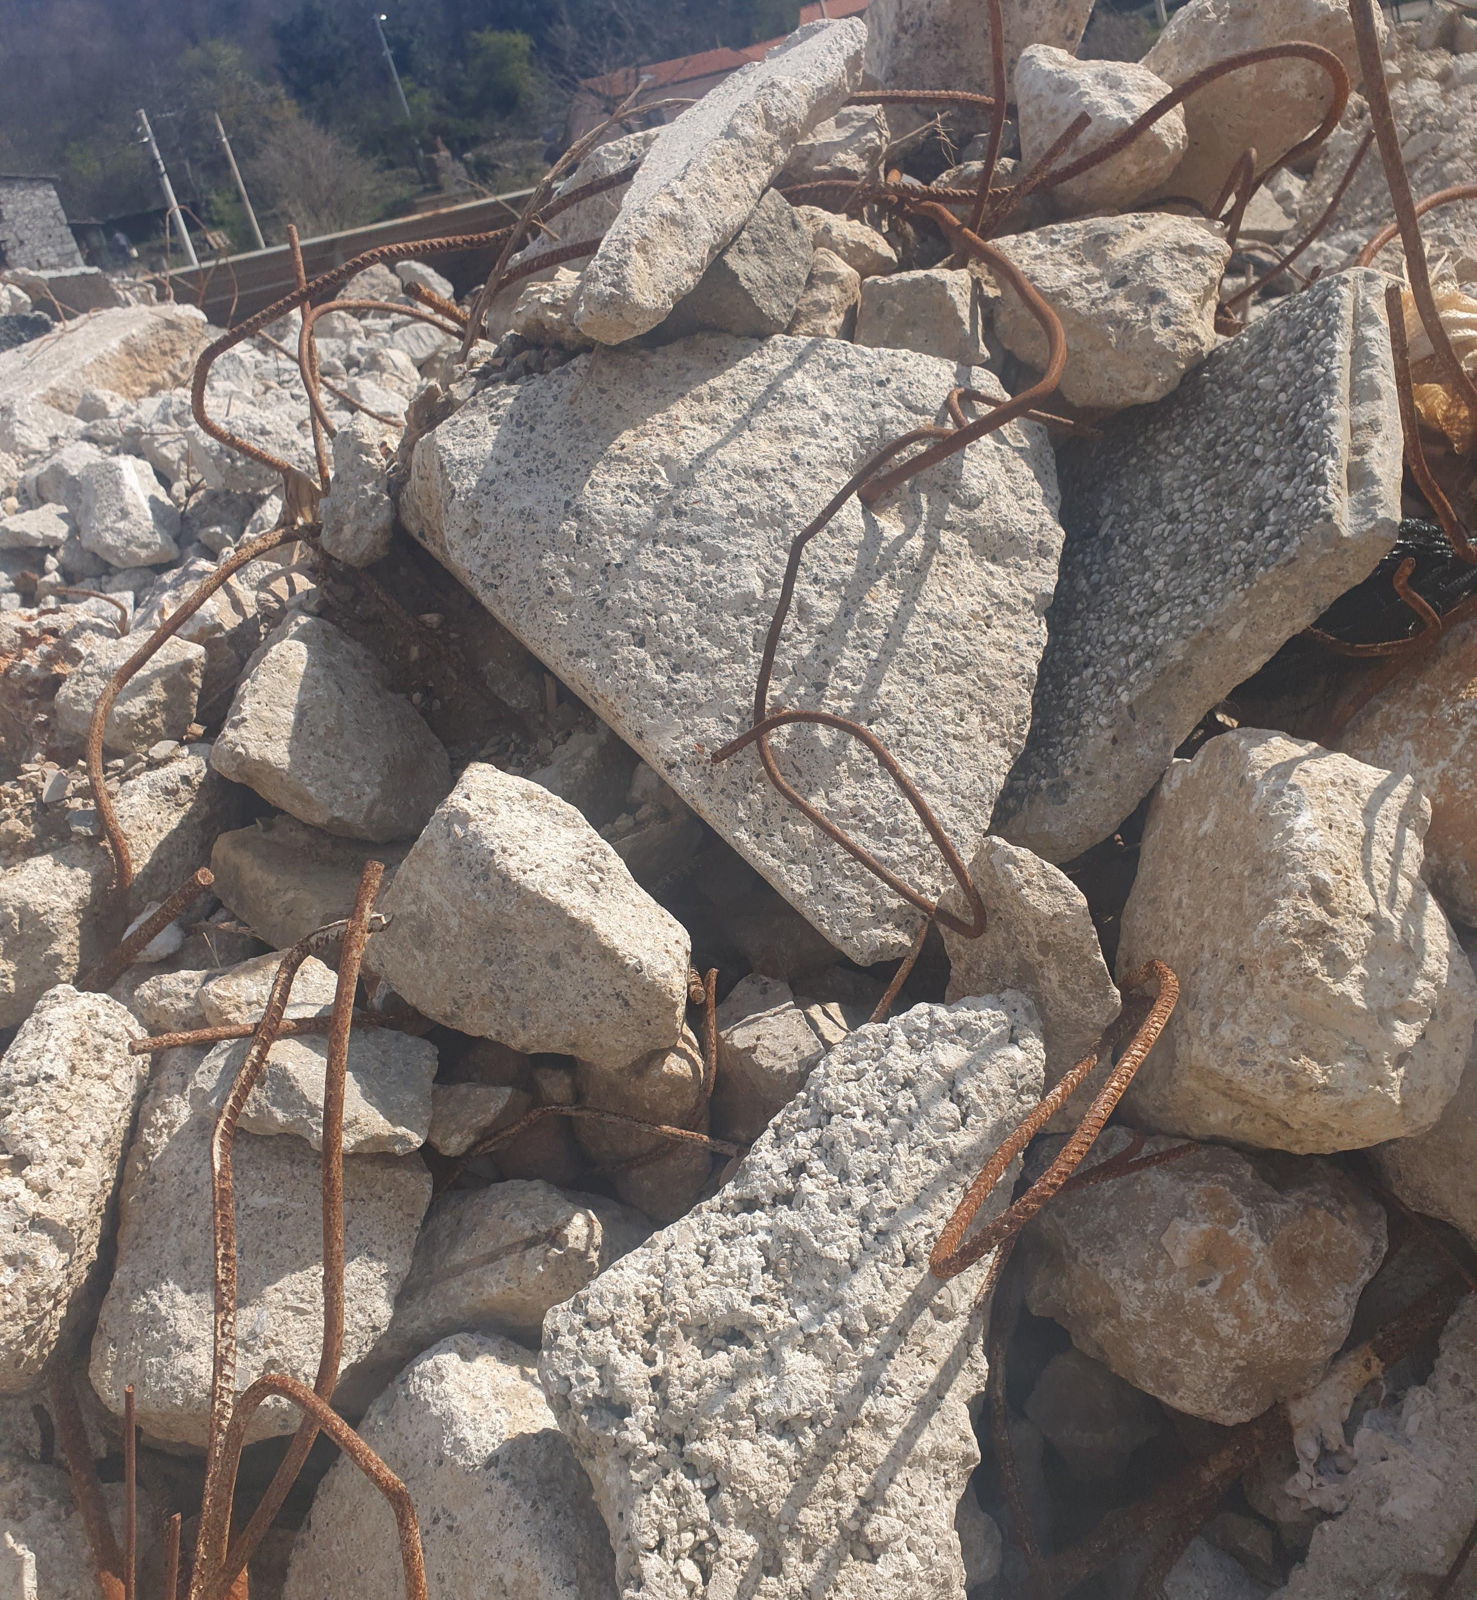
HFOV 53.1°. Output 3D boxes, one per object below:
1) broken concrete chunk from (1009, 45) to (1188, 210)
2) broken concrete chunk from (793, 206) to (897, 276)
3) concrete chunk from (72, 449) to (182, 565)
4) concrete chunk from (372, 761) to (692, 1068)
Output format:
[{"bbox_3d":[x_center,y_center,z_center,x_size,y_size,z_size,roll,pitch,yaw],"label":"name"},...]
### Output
[{"bbox_3d":[0.476,-0.881,1.950,0.215,0.220,0.200,-10,18,18],"label":"broken concrete chunk"},{"bbox_3d":[0.126,-0.679,1.800,0.125,0.100,0.120,-13,18,9],"label":"broken concrete chunk"},{"bbox_3d":[-1.244,-0.588,3.000,0.215,0.215,0.200,-22,18,-17],"label":"concrete chunk"},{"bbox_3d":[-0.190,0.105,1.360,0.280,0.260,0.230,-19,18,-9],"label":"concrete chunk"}]

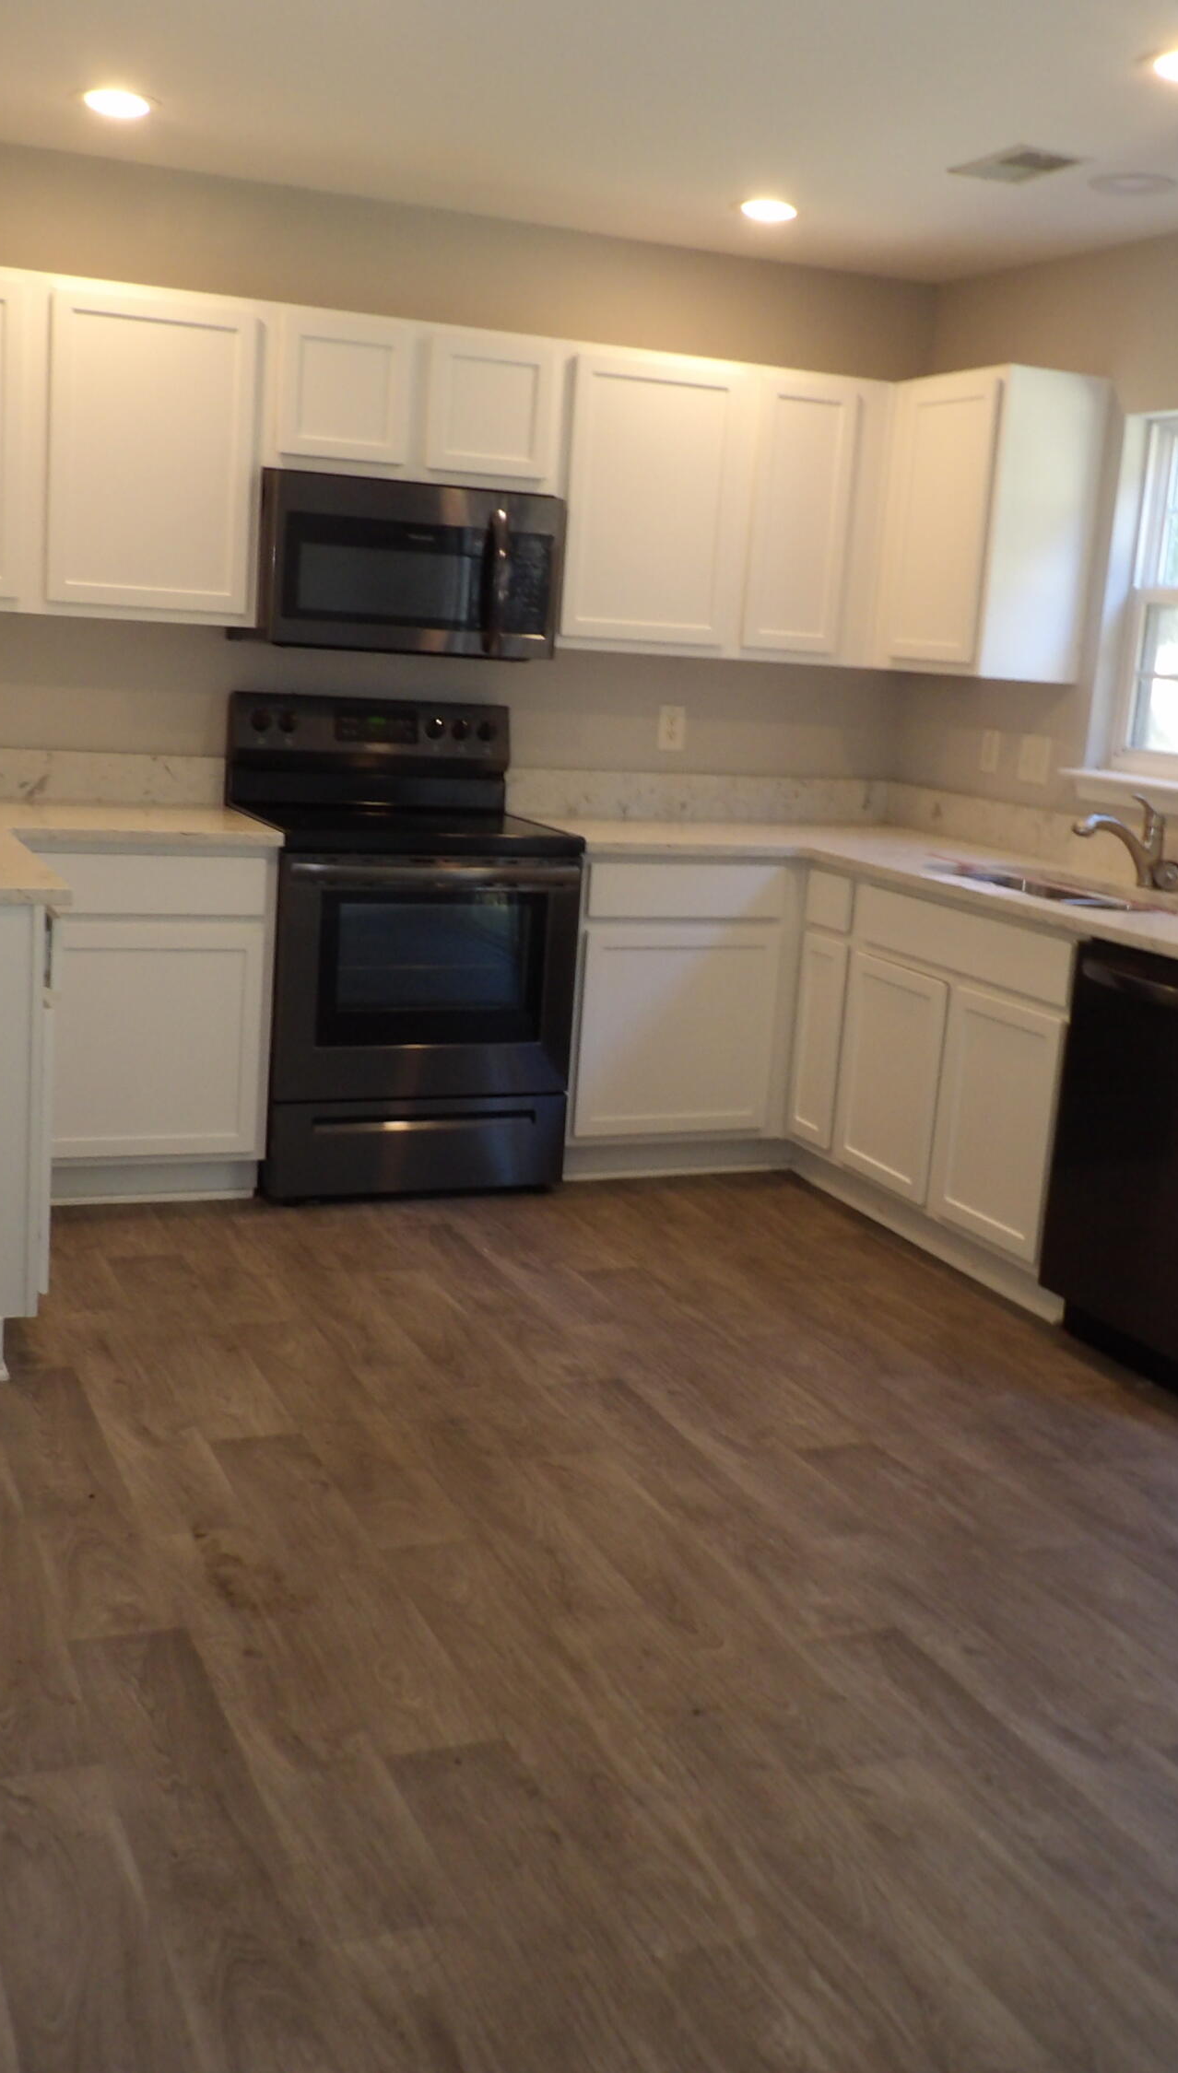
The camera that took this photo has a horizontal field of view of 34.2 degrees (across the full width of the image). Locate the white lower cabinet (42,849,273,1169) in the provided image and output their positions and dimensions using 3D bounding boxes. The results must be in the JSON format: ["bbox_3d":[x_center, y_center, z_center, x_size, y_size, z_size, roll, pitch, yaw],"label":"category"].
[{"bbox_3d":[-1.132,-0.124,4.684,0.582,0.773,0.630,-1,13,-24],"label":"white lower cabinet"}]

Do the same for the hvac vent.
[{"bbox_3d":[0.907,-1.831,4.046,0.190,0.019,0.282,-1,13,-23],"label":"hvac vent"}]

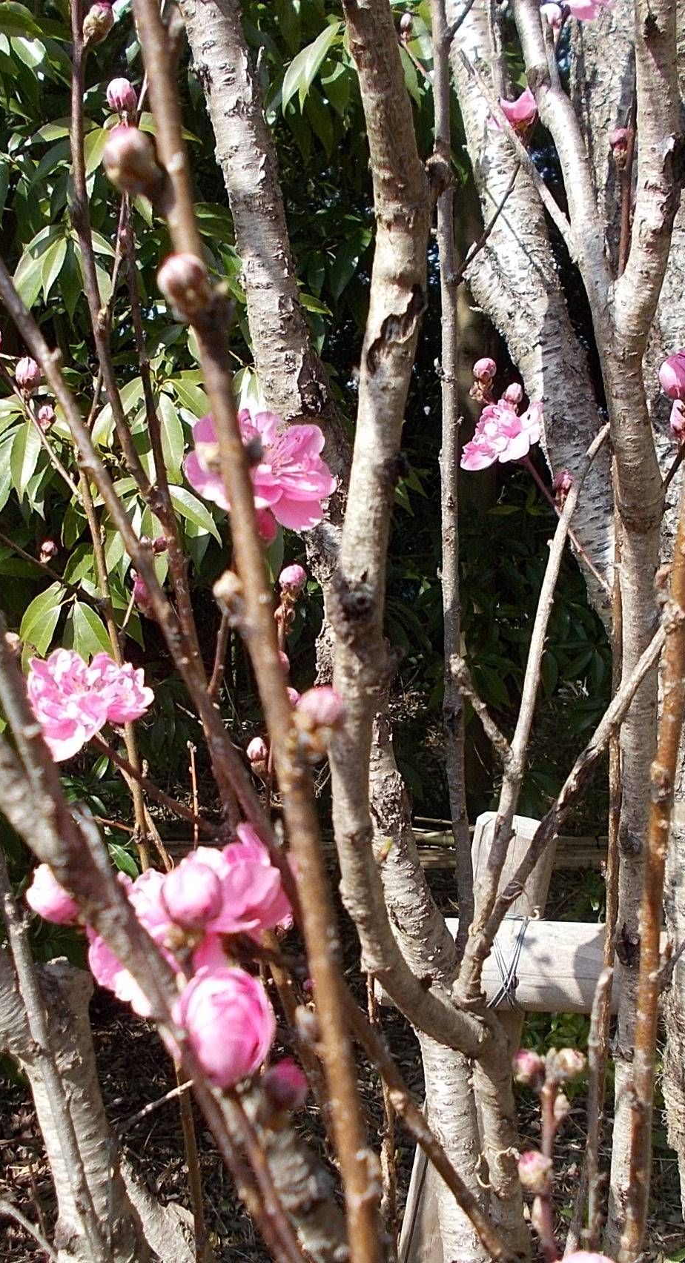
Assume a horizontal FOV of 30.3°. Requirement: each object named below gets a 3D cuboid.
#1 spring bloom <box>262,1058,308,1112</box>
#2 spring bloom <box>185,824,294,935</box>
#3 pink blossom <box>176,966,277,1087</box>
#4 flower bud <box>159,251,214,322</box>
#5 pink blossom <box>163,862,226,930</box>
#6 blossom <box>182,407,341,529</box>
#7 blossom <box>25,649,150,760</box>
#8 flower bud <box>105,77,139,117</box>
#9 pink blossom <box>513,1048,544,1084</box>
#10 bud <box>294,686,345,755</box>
[{"bbox_3d":[-0.012,0.095,0.265,0.009,0.011,0.009,22,18,0],"label":"spring bloom"},{"bbox_3d":[-0.026,0.062,0.315,0.029,0.028,0.025,0,5,-19],"label":"spring bloom"},{"bbox_3d":[-0.024,0.081,0.260,0.019,0.024,0.019,-13,18,0],"label":"pink blossom"},{"bbox_3d":[-0.030,-0.067,0.245,0.010,0.013,0.010,-25,18,0],"label":"flower bud"},{"bbox_3d":[-0.034,0.060,0.285,0.014,0.015,0.014,7,15,0],"label":"pink blossom"},{"bbox_3d":[-0.024,-0.047,0.365,0.042,0.035,0.029,-1,5,-22],"label":"blossom"},{"bbox_3d":[-0.087,0.025,0.430,0.041,0.037,0.031,1,5,-6],"label":"blossom"},{"bbox_3d":[-0.073,-0.177,0.420,0.010,0.014,0.010,-6,3,0],"label":"flower bud"},{"bbox_3d":[0.044,0.103,0.300,0.008,0.009,0.008,-25,12,0],"label":"pink blossom"},{"bbox_3d":[-0.005,0.019,0.265,0.010,0.014,0.010,15,6,0],"label":"bud"}]

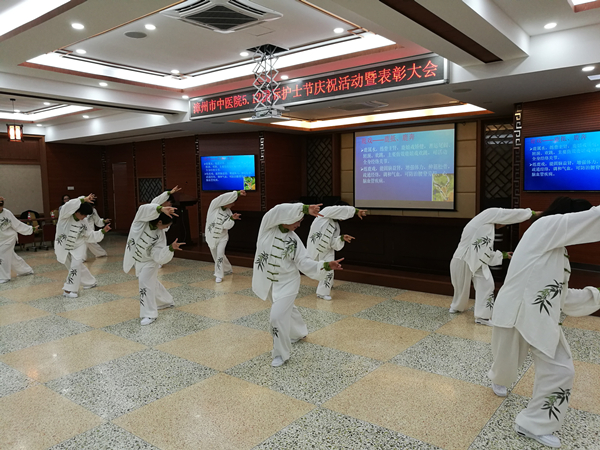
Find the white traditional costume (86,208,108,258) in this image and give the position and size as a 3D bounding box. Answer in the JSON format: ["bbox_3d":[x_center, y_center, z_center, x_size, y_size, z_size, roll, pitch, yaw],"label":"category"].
[{"bbox_3d":[-4.430,0.059,10.039,0.600,1.360,0.650,-4,6,-34],"label":"white traditional costume"}]

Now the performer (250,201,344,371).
[{"bbox_3d":[-0.070,0.488,4.361,0.650,1.380,0.680,-2,5,-12],"label":"performer"}]

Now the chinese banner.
[{"bbox_3d":[-0.100,-2.090,7.496,5.032,0.386,0.100,3,7,38],"label":"chinese banner"}]

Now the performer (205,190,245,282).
[{"bbox_3d":[-1.297,0.160,7.754,0.560,1.440,0.620,-3,5,-18],"label":"performer"}]

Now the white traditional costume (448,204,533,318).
[{"bbox_3d":[2.231,0.418,5.313,0.800,1.270,0.650,4,7,44],"label":"white traditional costume"}]

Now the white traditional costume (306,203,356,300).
[{"bbox_3d":[0.425,0.327,6.500,0.530,1.220,0.540,-3,6,-25],"label":"white traditional costume"}]

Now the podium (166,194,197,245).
[{"bbox_3d":[-2.747,-0.138,10.870,0.560,1.170,0.440,3,7,38],"label":"podium"}]

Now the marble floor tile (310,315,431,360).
[{"bbox_3d":[0.676,1.142,4.765,1.000,0.020,1.000,3,7,39],"label":"marble floor tile"}]

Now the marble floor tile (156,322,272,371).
[{"bbox_3d":[-0.730,1.179,4.612,1.000,0.020,1.000,3,7,39],"label":"marble floor tile"}]

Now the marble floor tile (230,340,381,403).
[{"bbox_3d":[0.051,1.222,3.988,1.000,0.020,1.000,3,7,39],"label":"marble floor tile"}]

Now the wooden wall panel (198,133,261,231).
[{"bbox_3d":[-1.722,-0.995,11.677,1.761,2.550,0.060,1,5,20],"label":"wooden wall panel"}]

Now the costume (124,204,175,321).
[{"bbox_3d":[-1.813,0.420,5.658,0.560,1.340,0.700,-3,6,-24],"label":"costume"}]

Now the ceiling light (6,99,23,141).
[{"bbox_3d":[-6.275,-2.290,10.286,0.280,0.940,0.280,3,7,38],"label":"ceiling light"}]

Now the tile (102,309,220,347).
[{"bbox_3d":[-1.512,1.126,5.204,0.980,0.020,0.980,3,7,38],"label":"tile"}]

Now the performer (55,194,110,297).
[{"bbox_3d":[-3.290,0.289,6.999,0.650,1.410,0.700,-4,6,-33],"label":"performer"}]

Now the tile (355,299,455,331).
[{"bbox_3d":[1.296,1.053,5.530,0.980,0.020,0.980,3,7,38],"label":"tile"}]

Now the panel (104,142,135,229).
[{"bbox_3d":[-5.555,-1.089,14.638,1.500,2.826,0.060,3,7,38],"label":"panel"}]

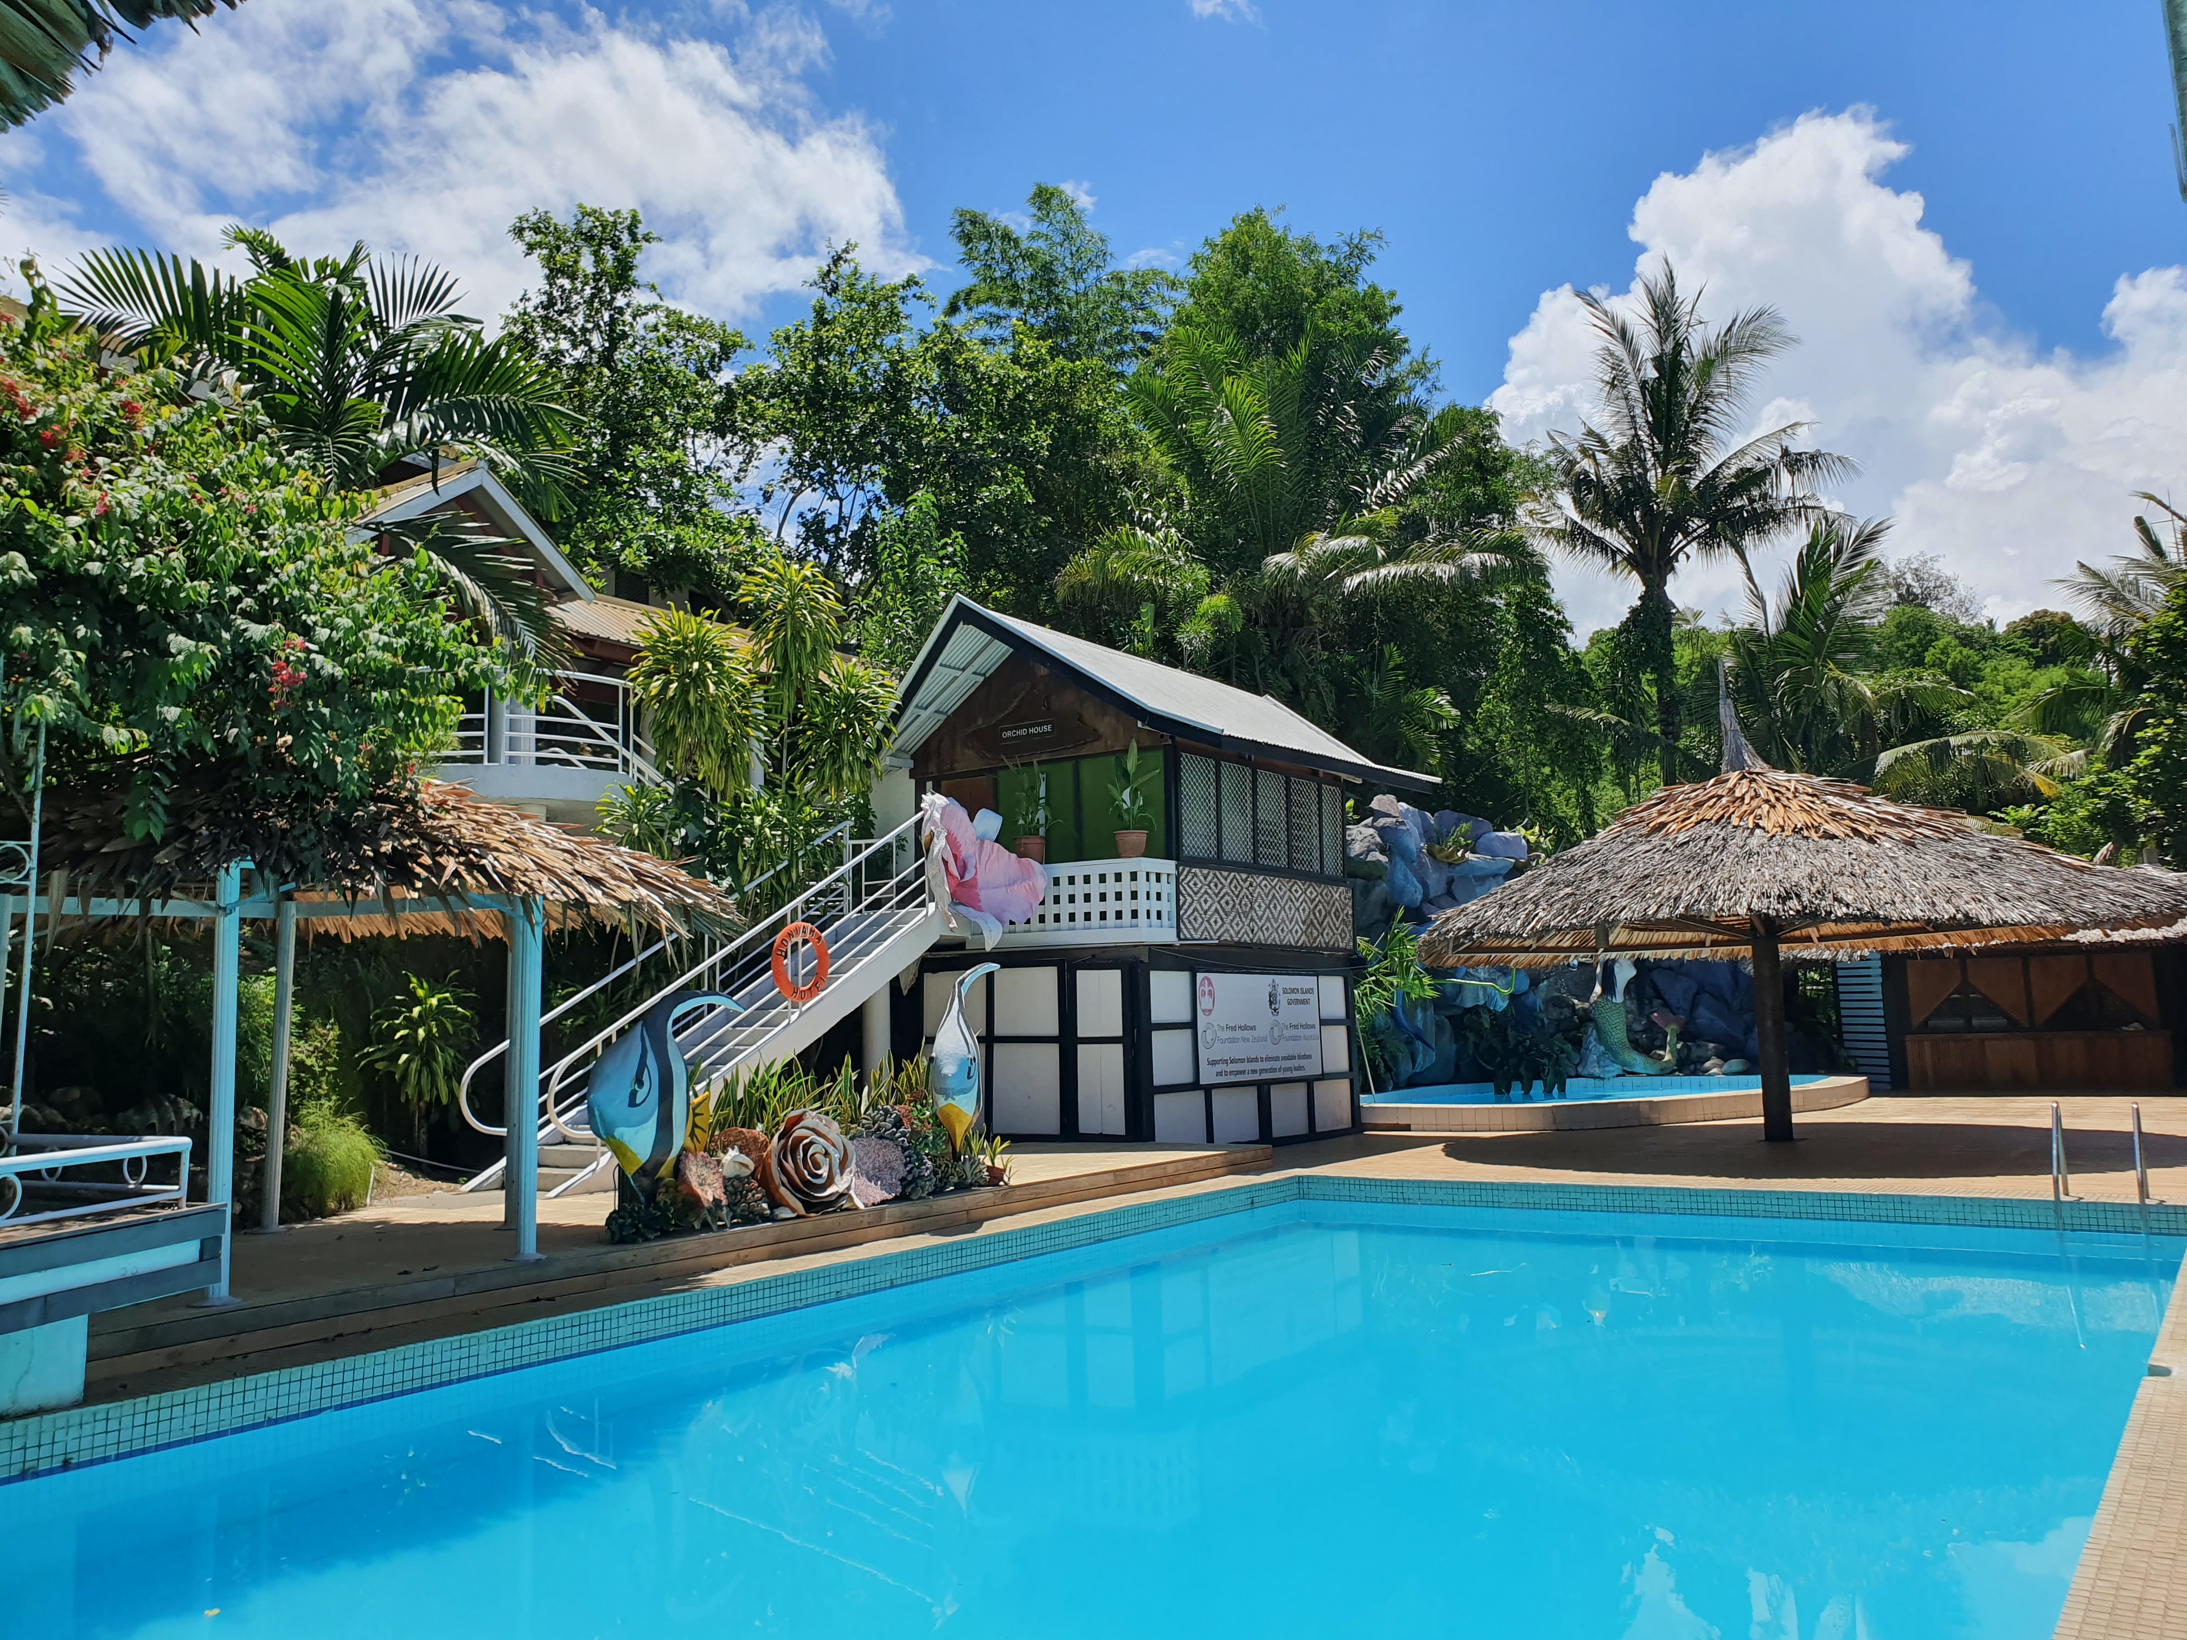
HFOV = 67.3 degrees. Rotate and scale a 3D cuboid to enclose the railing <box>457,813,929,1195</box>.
[{"bbox_3d":[-3.413,1.456,14.896,1.300,3.370,4.550,-6,-9,35],"label":"railing"}]

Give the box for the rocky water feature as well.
[{"bbox_3d":[7.993,2.044,27.300,7.400,4.800,3.000,-3,-7,12],"label":"rocky water feature"}]

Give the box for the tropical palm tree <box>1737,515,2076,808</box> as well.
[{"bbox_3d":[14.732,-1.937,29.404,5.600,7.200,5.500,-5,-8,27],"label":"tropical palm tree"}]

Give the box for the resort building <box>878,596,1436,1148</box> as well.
[{"bbox_3d":[0.902,0.885,19.670,3.700,5.850,7.600,-6,-9,35],"label":"resort building"}]

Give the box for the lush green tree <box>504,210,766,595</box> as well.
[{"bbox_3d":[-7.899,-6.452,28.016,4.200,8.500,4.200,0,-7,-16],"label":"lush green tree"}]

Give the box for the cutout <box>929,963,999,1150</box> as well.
[{"bbox_3d":[-1.090,2.061,14.256,0.400,1.580,0.900,-3,-7,9],"label":"cutout"}]

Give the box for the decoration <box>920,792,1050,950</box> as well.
[{"bbox_3d":[-1.082,0.569,16.649,1.300,1.450,0.750,-6,-9,35],"label":"decoration"}]

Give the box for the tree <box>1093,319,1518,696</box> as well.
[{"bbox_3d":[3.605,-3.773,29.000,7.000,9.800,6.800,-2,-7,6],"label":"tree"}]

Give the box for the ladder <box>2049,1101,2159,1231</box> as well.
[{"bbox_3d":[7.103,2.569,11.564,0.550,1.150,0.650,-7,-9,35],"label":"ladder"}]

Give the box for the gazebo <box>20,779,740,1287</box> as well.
[{"bbox_3d":[-4.992,1.051,9.845,5.400,3.100,5.500,-7,-9,35],"label":"gazebo"}]

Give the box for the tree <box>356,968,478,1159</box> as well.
[{"bbox_3d":[-5.567,2.053,13.469,0.950,1.620,0.950,1,-8,-22],"label":"tree"}]

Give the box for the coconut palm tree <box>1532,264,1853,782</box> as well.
[{"bbox_3d":[12.168,-4.201,33.000,6.400,14.200,6.400,-3,-7,14],"label":"coconut palm tree"}]

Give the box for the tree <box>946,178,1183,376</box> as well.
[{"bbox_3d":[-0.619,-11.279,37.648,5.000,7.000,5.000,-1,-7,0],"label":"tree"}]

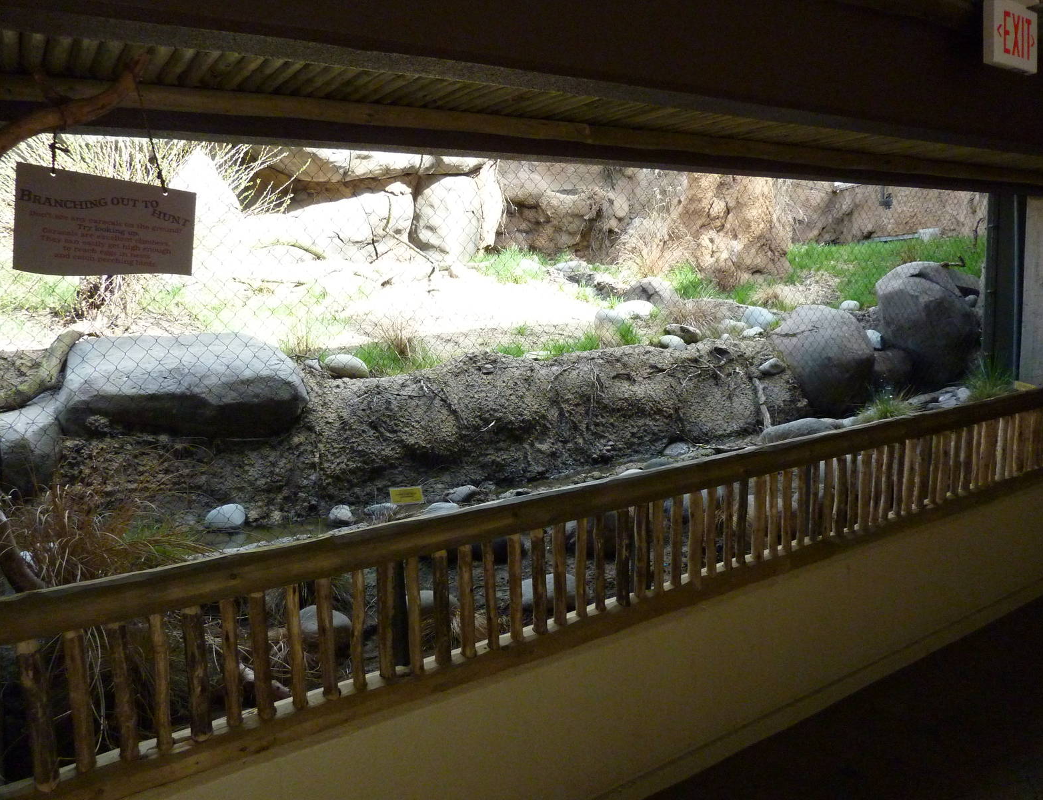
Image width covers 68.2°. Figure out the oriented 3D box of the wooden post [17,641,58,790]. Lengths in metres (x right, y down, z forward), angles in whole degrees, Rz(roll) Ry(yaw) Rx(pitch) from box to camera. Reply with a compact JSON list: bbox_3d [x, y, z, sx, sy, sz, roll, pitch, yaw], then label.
[{"bbox_3d":[-0.945,0.617,1.503,0.037,0.302,0.037,-7,9,-33],"label":"wooden post"}]

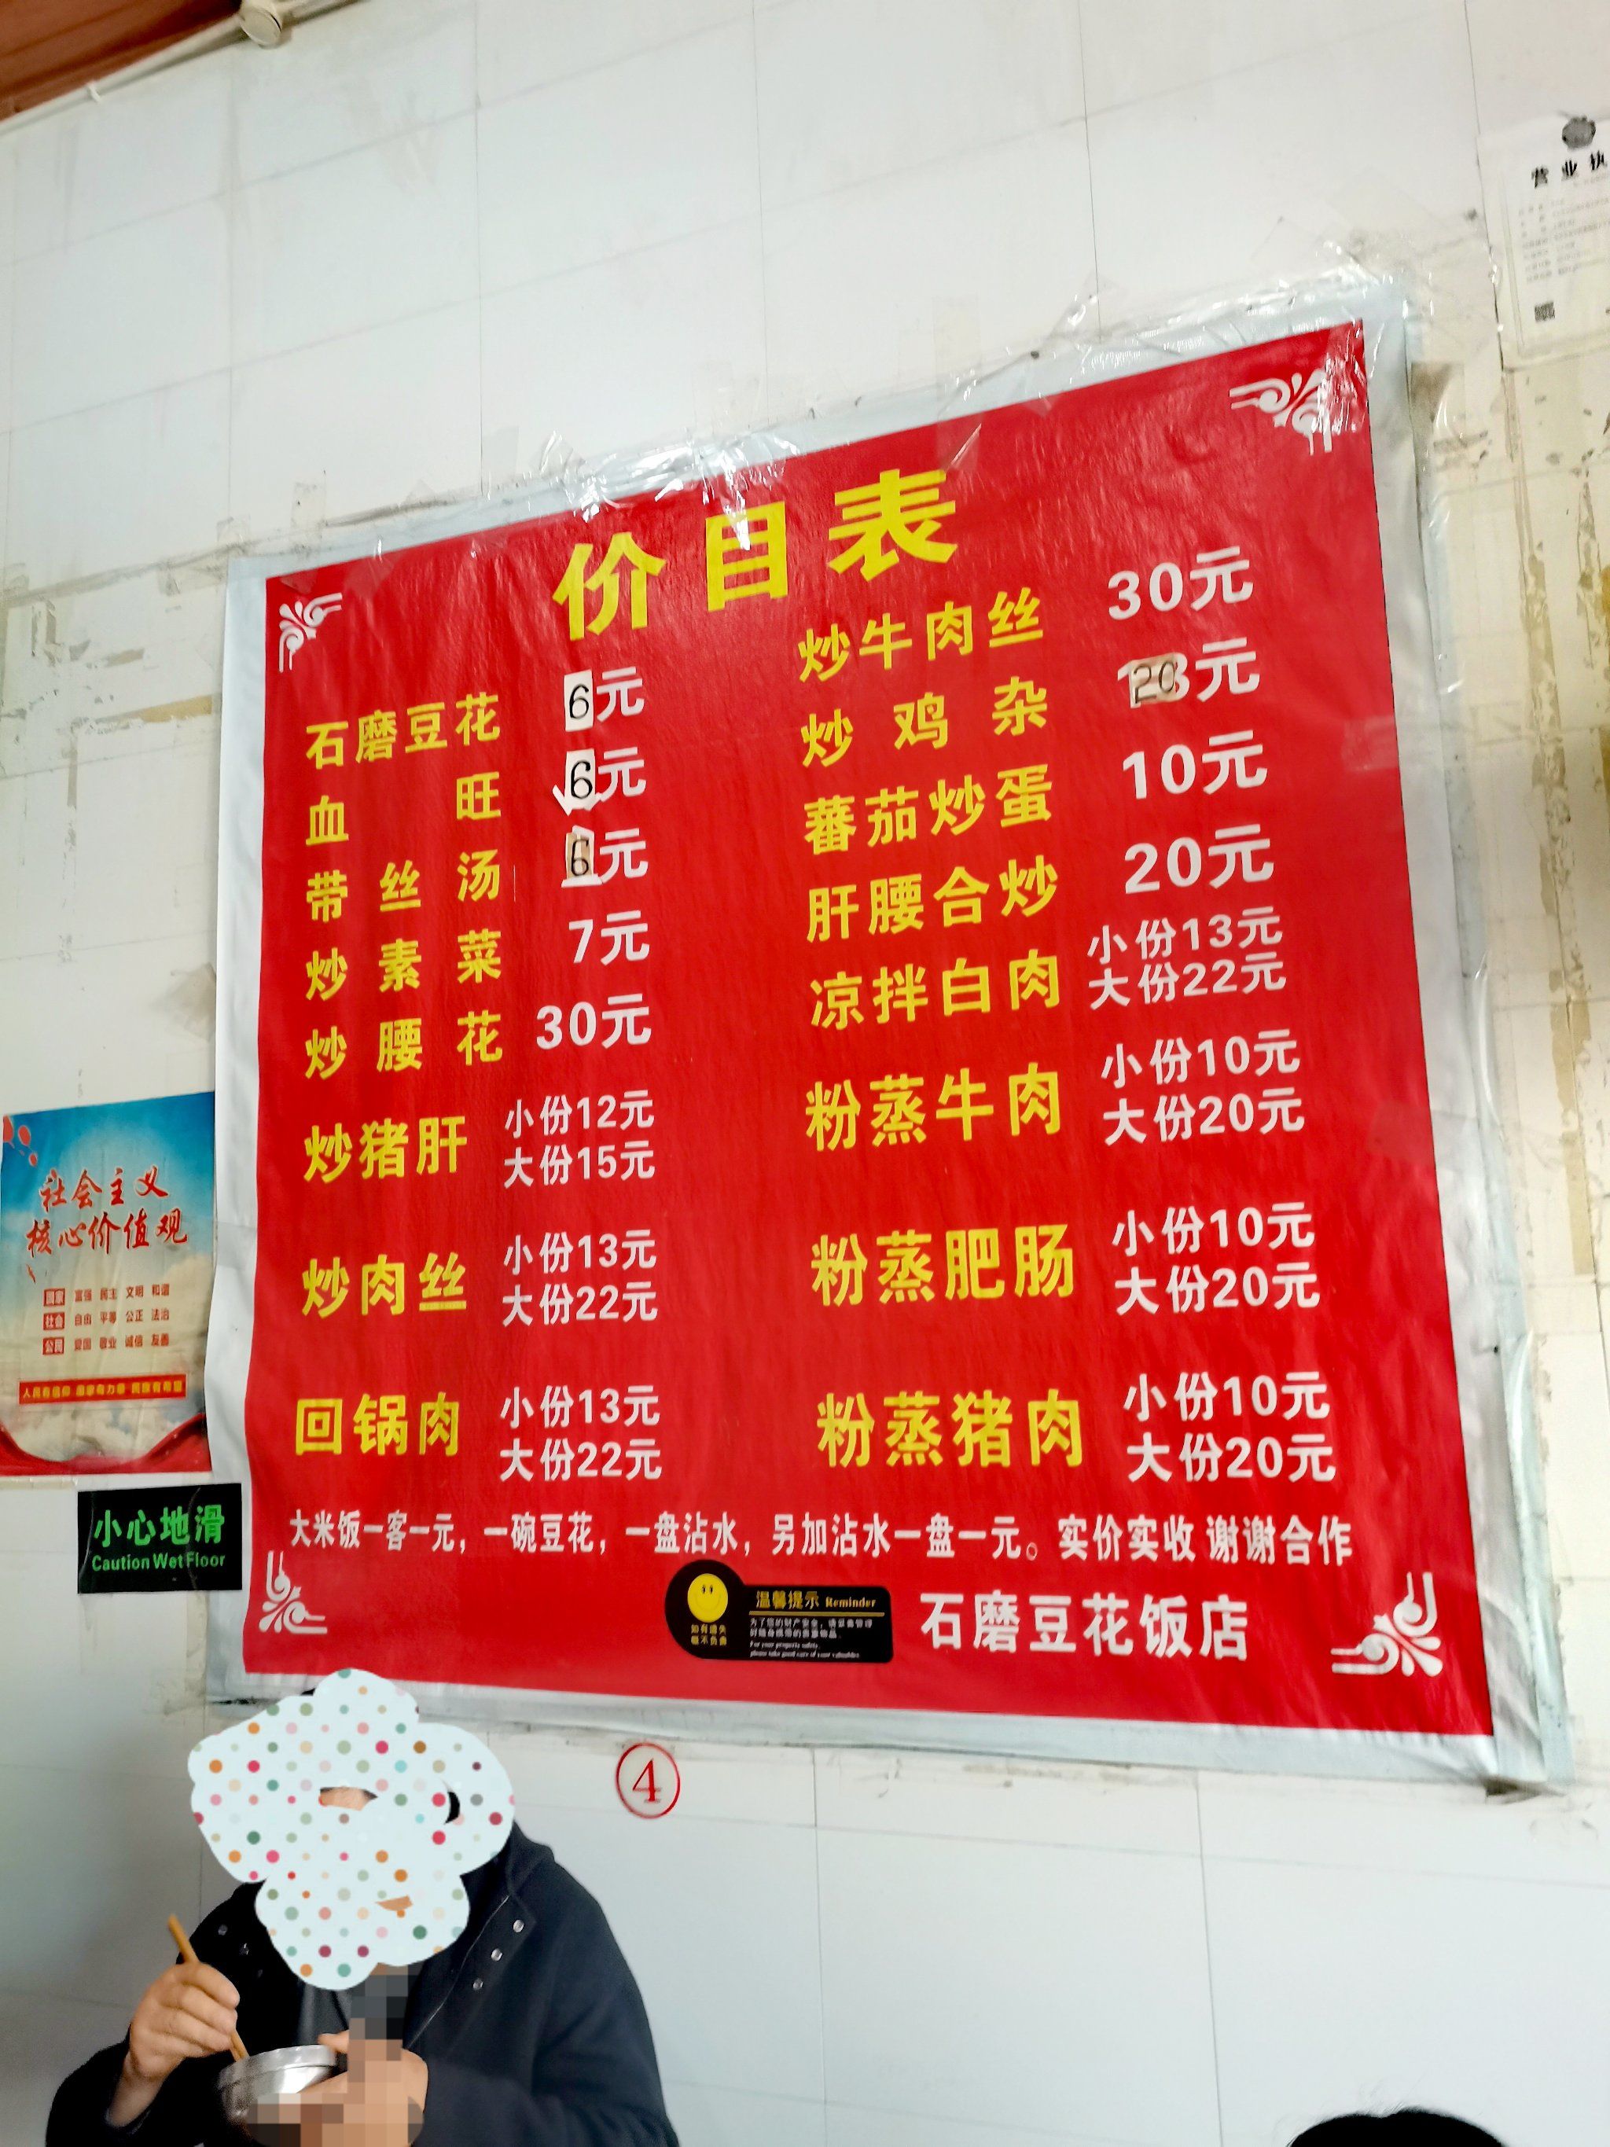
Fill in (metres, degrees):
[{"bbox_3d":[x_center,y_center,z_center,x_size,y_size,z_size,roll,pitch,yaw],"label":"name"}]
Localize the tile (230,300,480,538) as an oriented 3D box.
[{"bbox_3d":[-0.685,-0.977,2.434,0.450,0.300,0.010,-5,-9,20],"label":"tile"}]

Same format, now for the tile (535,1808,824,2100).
[{"bbox_3d":[-0.187,1.058,1.963,0.450,0.300,0.010,-5,-9,20],"label":"tile"}]

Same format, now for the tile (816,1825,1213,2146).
[{"bbox_3d":[0.234,1.019,1.809,0.450,0.300,0.010,-5,-9,20],"label":"tile"}]

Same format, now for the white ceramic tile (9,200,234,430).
[{"bbox_3d":[-1.117,-1.234,2.634,0.450,0.300,0.010,-5,-9,20],"label":"white ceramic tile"}]

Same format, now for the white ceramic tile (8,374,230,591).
[{"bbox_3d":[-1.106,-0.938,2.588,0.450,0.300,0.010,-5,-9,20],"label":"white ceramic tile"}]

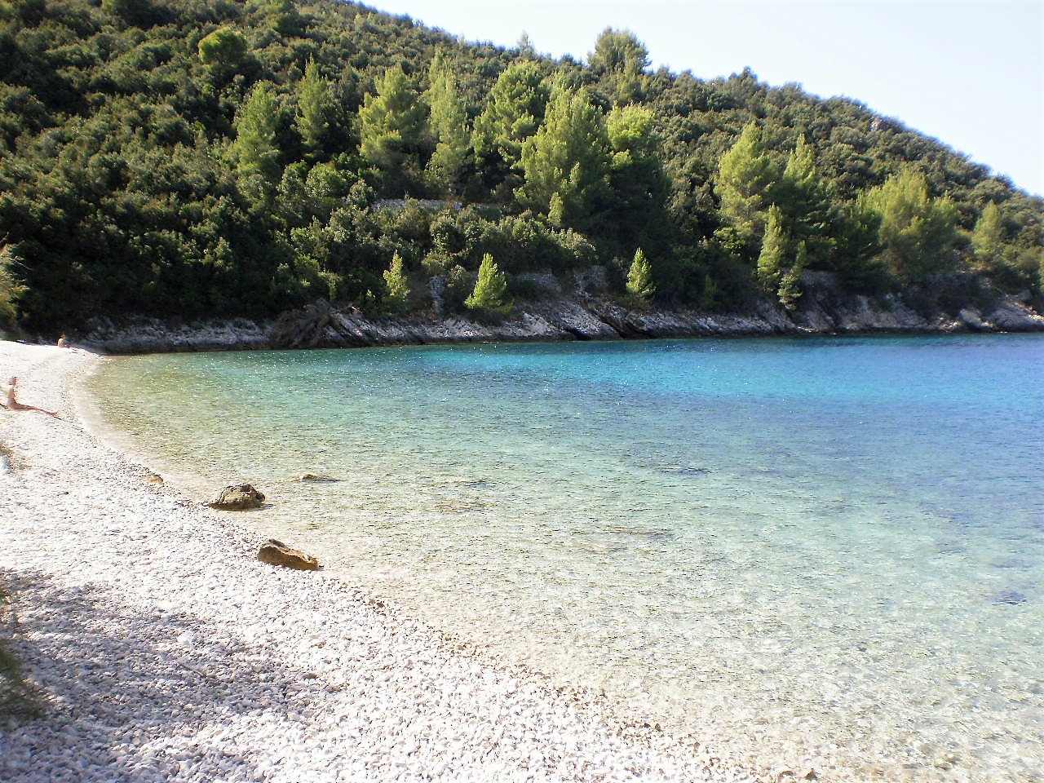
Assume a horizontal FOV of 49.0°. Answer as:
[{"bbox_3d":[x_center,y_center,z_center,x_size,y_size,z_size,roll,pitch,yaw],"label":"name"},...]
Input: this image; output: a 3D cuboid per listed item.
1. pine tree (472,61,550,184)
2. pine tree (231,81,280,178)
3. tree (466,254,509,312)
[{"bbox_3d":[-1.160,-28.260,121.000,8.270,13.070,8.020,0,4,-1],"label":"pine tree"},{"bbox_3d":[-24.470,-23.710,105.000,4.480,9.140,4.350,-1,4,-13],"label":"pine tree"},{"bbox_3d":[-2.890,-9.240,98.000,3.910,5.140,3.790,0,4,-2],"label":"tree"}]

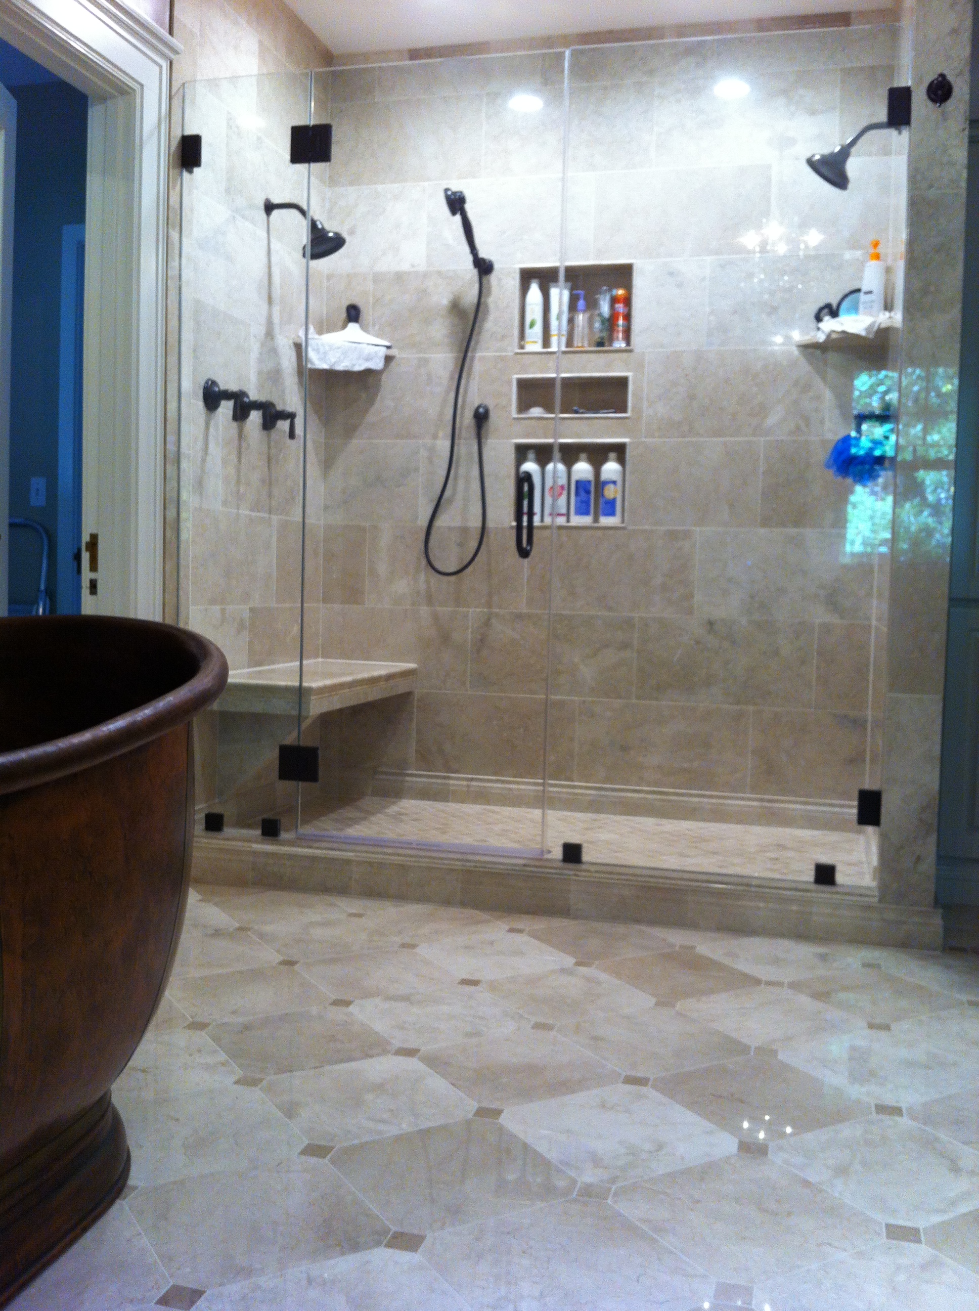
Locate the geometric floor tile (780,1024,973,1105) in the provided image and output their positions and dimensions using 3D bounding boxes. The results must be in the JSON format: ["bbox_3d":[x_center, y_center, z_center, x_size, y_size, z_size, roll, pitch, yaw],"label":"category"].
[{"bbox_3d":[0.742,0.777,2.489,0.305,0.012,0.305,-1,5,-30],"label":"geometric floor tile"}]

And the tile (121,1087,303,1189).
[{"bbox_3d":[-0.479,0.772,2.129,0.305,0.012,0.305,-1,5,-30],"label":"tile"}]

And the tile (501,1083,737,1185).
[{"bbox_3d":[0.208,0.778,2.150,0.305,0.012,0.305,-1,4,-31],"label":"tile"}]

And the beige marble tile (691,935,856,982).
[{"bbox_3d":[0.693,0.728,3.172,0.305,0.012,0.305,-1,5,-30],"label":"beige marble tile"}]

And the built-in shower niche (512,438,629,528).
[{"bbox_3d":[0.295,-0.611,4.732,0.415,0.302,0.100,2,4,14],"label":"built-in shower niche"}]

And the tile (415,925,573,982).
[{"bbox_3d":[0.012,0.714,3.128,0.305,0.012,0.305,-1,4,-31],"label":"tile"}]

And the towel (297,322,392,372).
[{"bbox_3d":[-0.523,-1.088,4.732,0.318,0.150,0.143,-1,4,-30],"label":"towel"}]

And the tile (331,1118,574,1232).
[{"bbox_3d":[-0.058,0.791,2.016,0.305,0.012,0.305,-1,5,-30],"label":"tile"}]

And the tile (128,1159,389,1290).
[{"bbox_3d":[-0.319,0.784,1.836,0.305,0.012,0.305,-1,4,-31],"label":"tile"}]

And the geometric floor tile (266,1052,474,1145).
[{"bbox_3d":[-0.212,0.764,2.276,0.305,0.010,0.305,-1,4,-30],"label":"geometric floor tile"}]

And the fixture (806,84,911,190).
[{"bbox_3d":[1.051,-1.459,3.821,0.265,0.218,0.140,2,4,15],"label":"fixture"}]

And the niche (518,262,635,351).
[{"bbox_3d":[0.308,-1.224,4.696,0.416,0.301,0.100,2,4,14],"label":"niche"}]

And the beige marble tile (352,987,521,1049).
[{"bbox_3d":[-0.099,0.738,2.696,0.305,0.012,0.305,-1,4,-31],"label":"beige marble tile"}]

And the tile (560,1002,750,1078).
[{"bbox_3d":[0.318,0.755,2.582,0.305,0.012,0.305,-1,4,-31],"label":"tile"}]

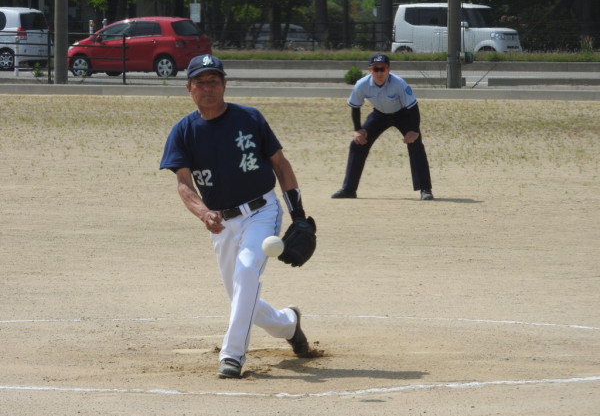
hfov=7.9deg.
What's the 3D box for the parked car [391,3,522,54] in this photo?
[{"bbox_3d":[4.224,-4.591,116.000,3.395,1.780,1.475,1,3,28],"label":"parked car"}]

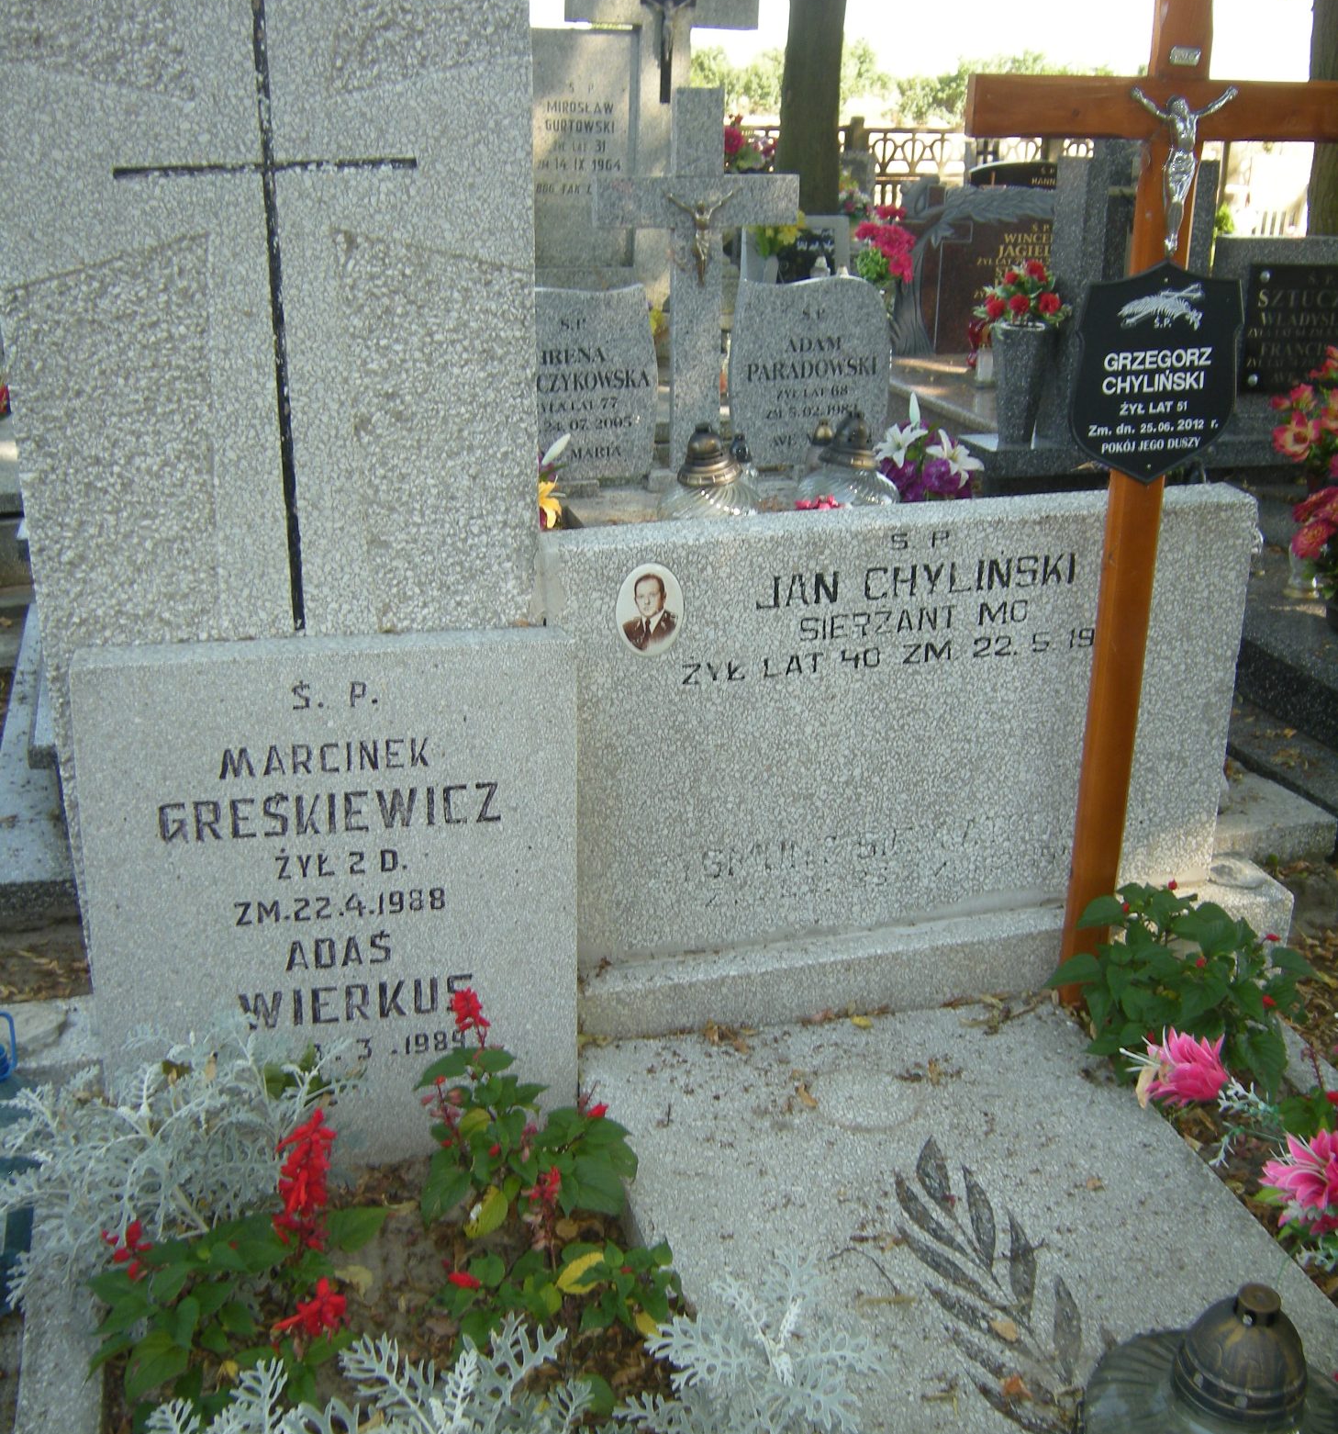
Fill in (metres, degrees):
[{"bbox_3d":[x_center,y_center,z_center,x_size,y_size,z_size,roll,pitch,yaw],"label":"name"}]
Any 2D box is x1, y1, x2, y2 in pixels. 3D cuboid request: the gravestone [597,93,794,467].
[{"bbox_3d":[0.075,-1.315,4.859,0.632,1.110,0.130,-5,21,-15],"label":"gravestone"}]

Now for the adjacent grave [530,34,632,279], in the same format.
[{"bbox_3d":[-0.418,-2.584,7.340,0.493,1.054,0.130,-5,21,-15],"label":"adjacent grave"}]

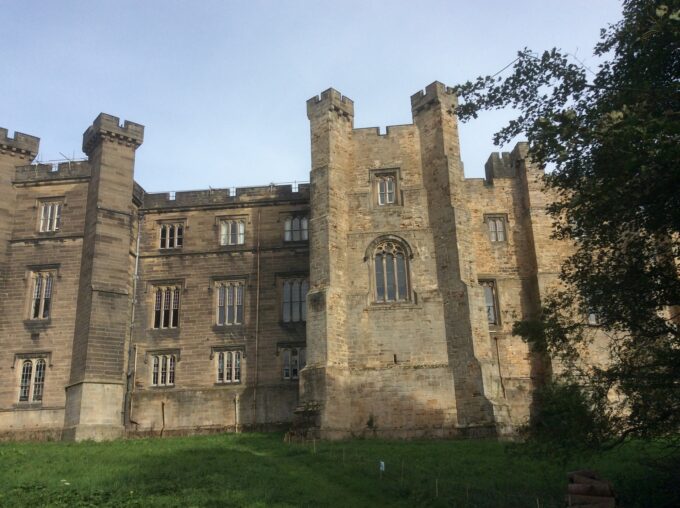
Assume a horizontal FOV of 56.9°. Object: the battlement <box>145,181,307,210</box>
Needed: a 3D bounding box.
[{"bbox_3d":[-8.019,-3.888,43.821,12.280,1.520,0.700,-3,-17,4],"label":"battlement"}]

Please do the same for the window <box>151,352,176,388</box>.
[{"bbox_3d":[-12.030,7.904,42.929,1.698,2.227,0.300,-3,-18,4],"label":"window"}]

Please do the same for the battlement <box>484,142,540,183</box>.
[{"bbox_3d":[11.724,-5.893,42.578,3.240,2.040,2.800,-3,-17,4],"label":"battlement"}]

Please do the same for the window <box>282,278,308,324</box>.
[{"bbox_3d":[-3.002,3.240,43.608,1.956,3.026,0.300,-3,-18,4],"label":"window"}]

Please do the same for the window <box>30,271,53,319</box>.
[{"bbox_3d":[-18.971,2.727,40.158,1.400,3.085,0.300,-3,-18,4],"label":"window"}]

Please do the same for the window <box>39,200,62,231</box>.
[{"bbox_3d":[-19.243,-2.471,41.849,1.500,2.188,0.300,-3,-18,4],"label":"window"}]

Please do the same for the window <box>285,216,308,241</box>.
[{"bbox_3d":[-3.107,-1.735,45.213,1.754,1.876,0.300,-3,-18,4],"label":"window"}]

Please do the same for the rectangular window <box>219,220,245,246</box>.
[{"bbox_3d":[-7.388,-1.506,43.050,1.720,1.920,0.300,-3,-17,4],"label":"rectangular window"}]

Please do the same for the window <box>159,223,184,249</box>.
[{"bbox_3d":[-11.649,-1.276,43.379,1.720,1.920,0.300,-3,-17,4],"label":"window"}]

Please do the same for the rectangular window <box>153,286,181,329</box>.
[{"bbox_3d":[-11.601,3.543,41.935,1.880,2.900,0.300,-3,-17,4],"label":"rectangular window"}]

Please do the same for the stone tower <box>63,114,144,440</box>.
[{"bbox_3d":[-15.141,1.231,39.974,3.000,20.700,3.300,13,-23,-38],"label":"stone tower"}]

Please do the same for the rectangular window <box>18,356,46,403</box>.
[{"bbox_3d":[-17.890,7.303,36.370,1.619,2.570,0.300,-3,-17,4],"label":"rectangular window"}]

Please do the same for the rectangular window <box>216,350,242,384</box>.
[{"bbox_3d":[-7.159,7.243,40.416,1.720,2.080,0.300,-3,-17,4],"label":"rectangular window"}]

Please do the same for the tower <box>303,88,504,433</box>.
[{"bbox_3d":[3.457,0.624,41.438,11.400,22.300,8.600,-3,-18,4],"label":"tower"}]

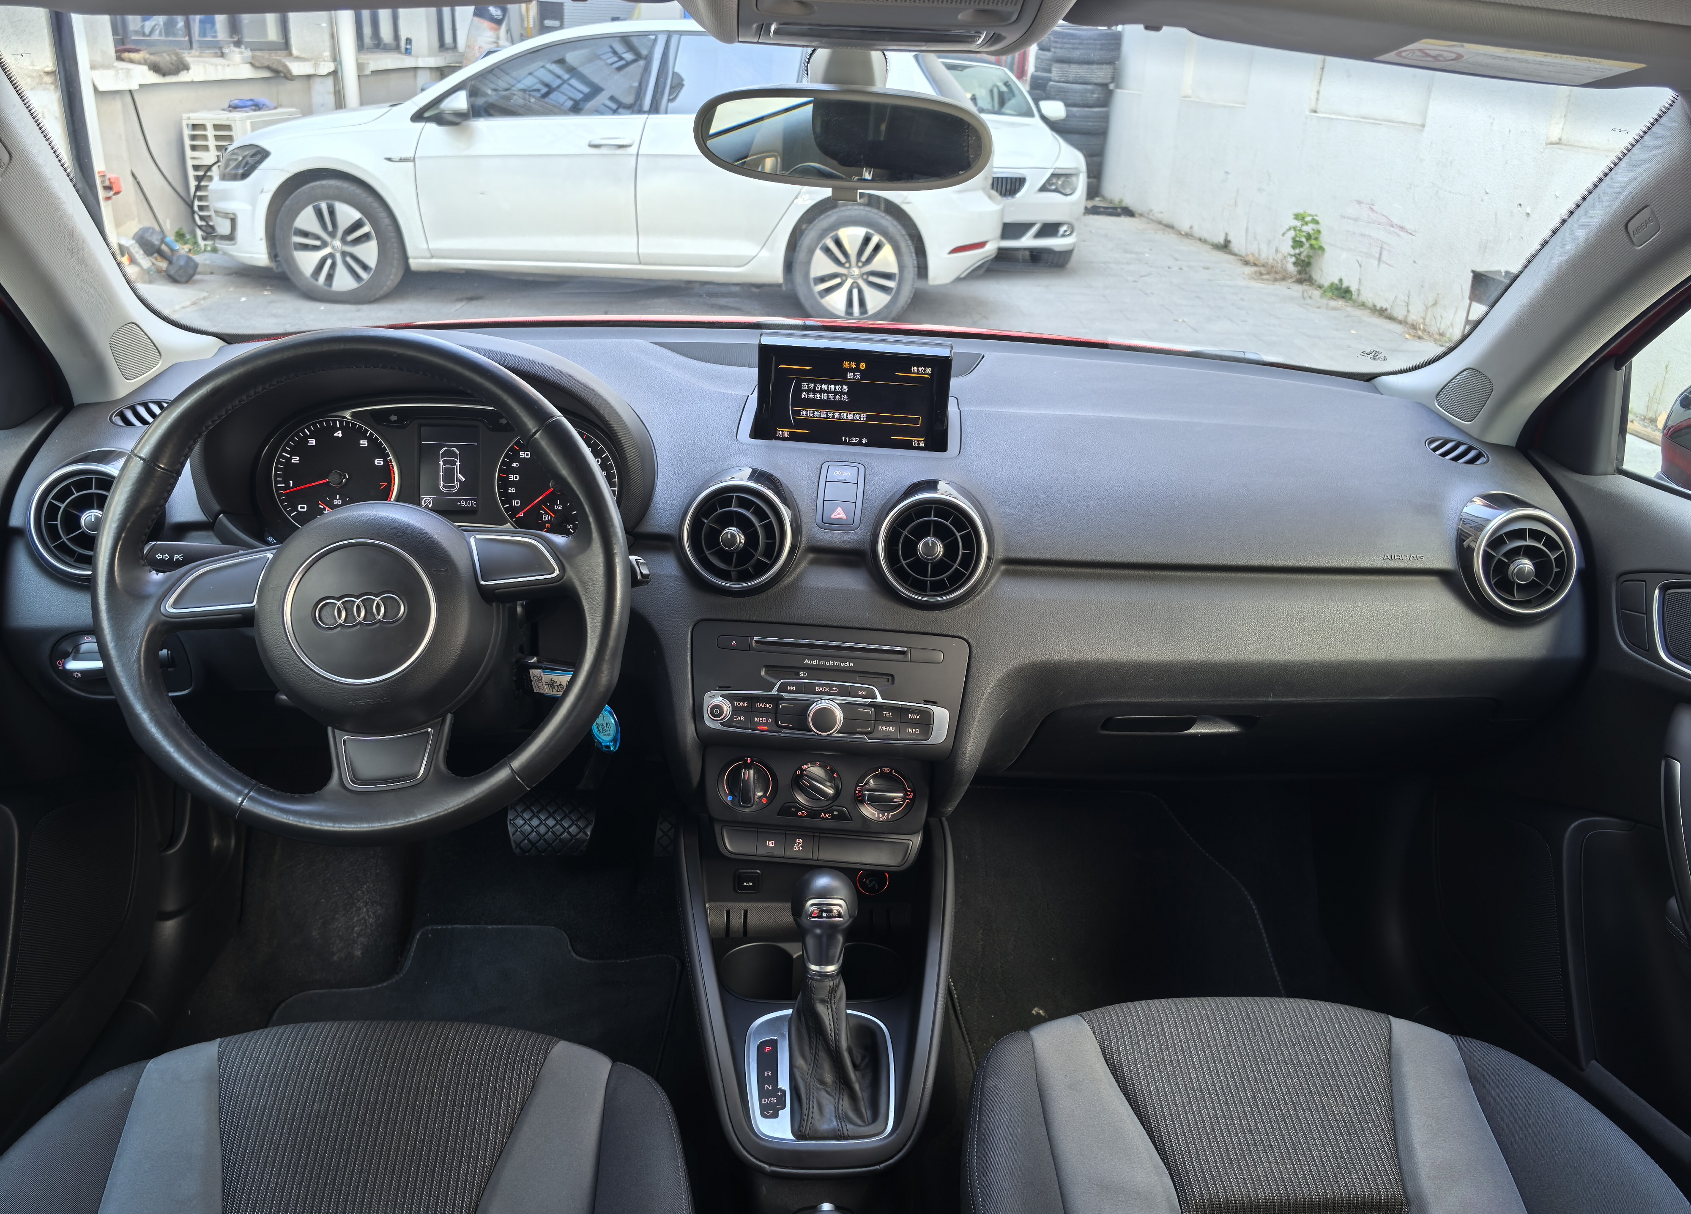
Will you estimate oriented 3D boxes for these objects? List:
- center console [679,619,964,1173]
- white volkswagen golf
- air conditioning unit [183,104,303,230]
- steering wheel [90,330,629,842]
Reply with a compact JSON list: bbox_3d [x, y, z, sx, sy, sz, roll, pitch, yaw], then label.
[{"bbox_3d":[-0.022,0.215,0.988,0.215,0.335,0.310,3,22,0],"label":"center console"},{"bbox_3d":[-1.261,-2.466,7.270,4.270,1.480,1.830,3,22,2],"label":"white volkswagen golf"},{"bbox_3d":[-3.817,-2.764,8.515,0.360,0.780,1.000,1,22,-3],"label":"air conditioning unit"},{"bbox_3d":[-0.343,-0.014,0.964,0.370,0.370,0.110,1,-2,-4],"label":"steering wheel"}]

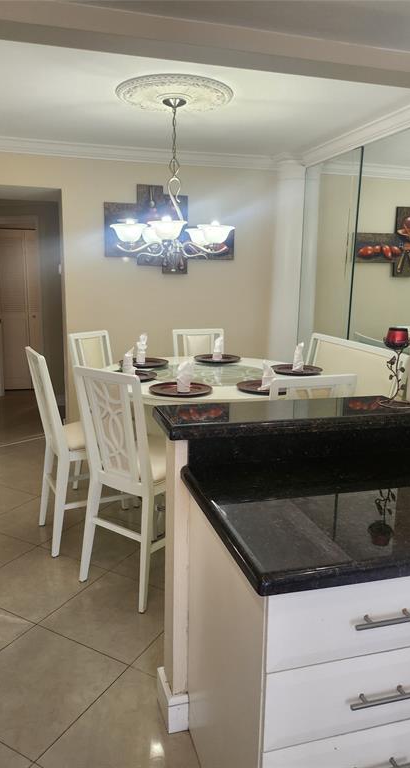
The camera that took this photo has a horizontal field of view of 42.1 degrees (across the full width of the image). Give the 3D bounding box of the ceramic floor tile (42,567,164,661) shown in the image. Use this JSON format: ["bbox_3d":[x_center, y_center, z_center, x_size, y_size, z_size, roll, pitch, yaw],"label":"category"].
[{"bbox_3d":[-0.398,1.049,2.453,0.505,0.010,0.505,7,13,28],"label":"ceramic floor tile"}]

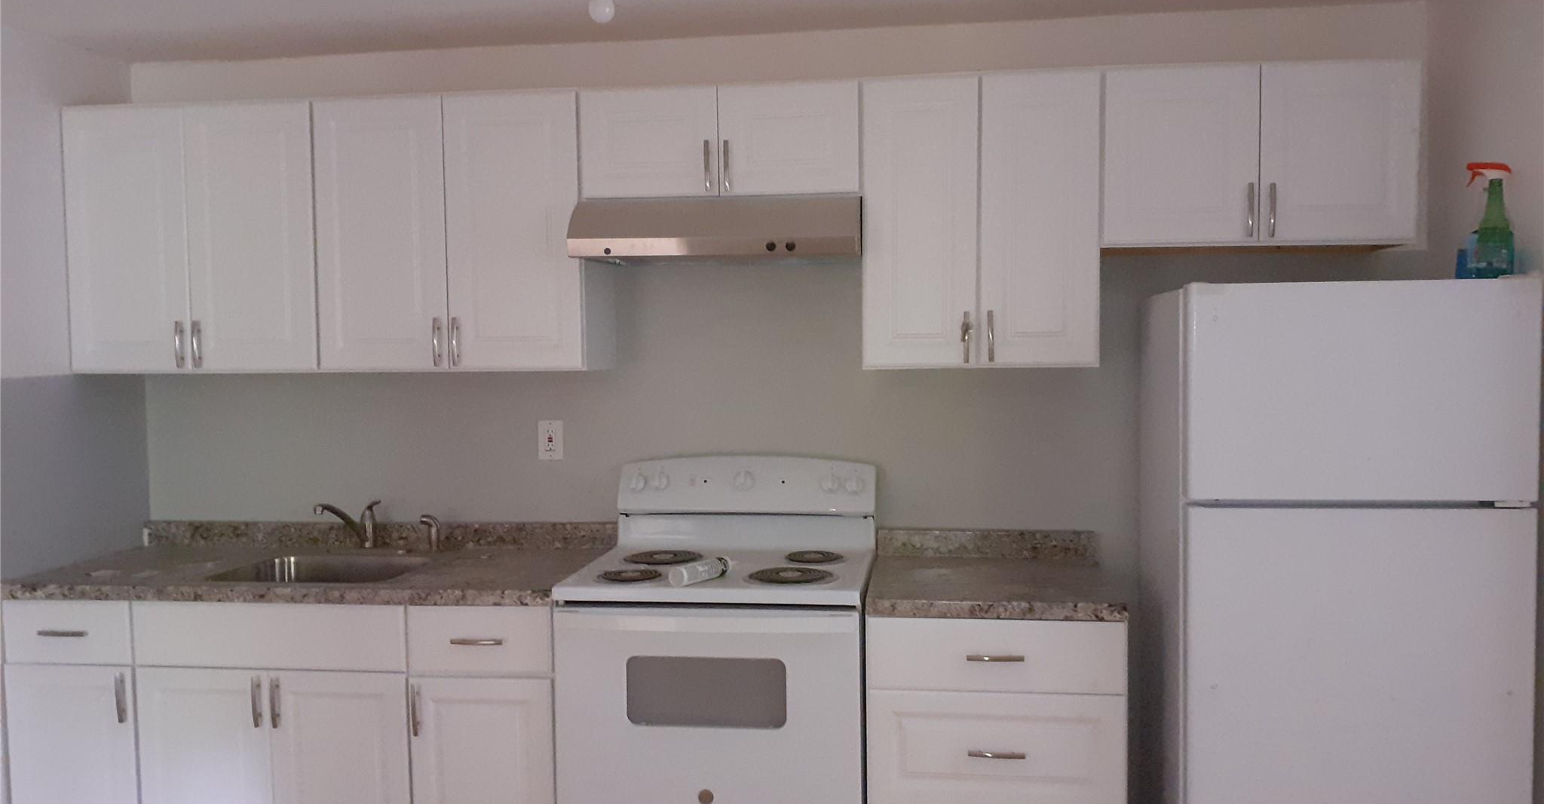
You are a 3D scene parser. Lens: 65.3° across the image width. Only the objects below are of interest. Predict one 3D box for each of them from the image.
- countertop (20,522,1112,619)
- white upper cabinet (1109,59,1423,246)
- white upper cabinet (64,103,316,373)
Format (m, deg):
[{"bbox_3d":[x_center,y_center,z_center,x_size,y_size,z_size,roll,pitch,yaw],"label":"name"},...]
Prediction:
[{"bbox_3d":[-0.573,0.444,3.315,2.921,0.114,0.645,0,3,8],"label":"countertop"},{"bbox_3d":[1.236,-0.626,3.173,0.762,0.450,0.335,0,3,8],"label":"white upper cabinet"},{"bbox_3d":[-1.628,-0.465,3.567,0.758,0.753,0.335,0,3,8],"label":"white upper cabinet"}]

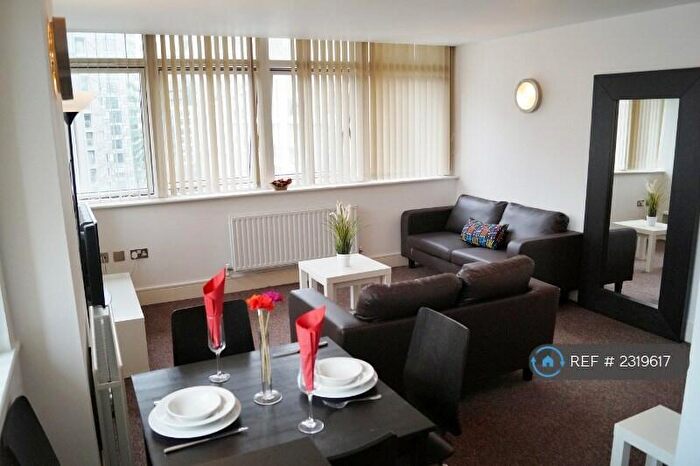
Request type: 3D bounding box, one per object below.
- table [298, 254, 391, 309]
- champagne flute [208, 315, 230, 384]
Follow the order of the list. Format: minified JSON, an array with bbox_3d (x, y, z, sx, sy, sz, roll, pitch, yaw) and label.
[{"bbox_3d":[-0.042,0.480,4.290,0.550,0.450,0.550,-8,14,-26],"label":"table"},{"bbox_3d":[-0.468,0.405,1.854,0.078,0.230,0.078,-7,14,-25],"label":"champagne flute"}]

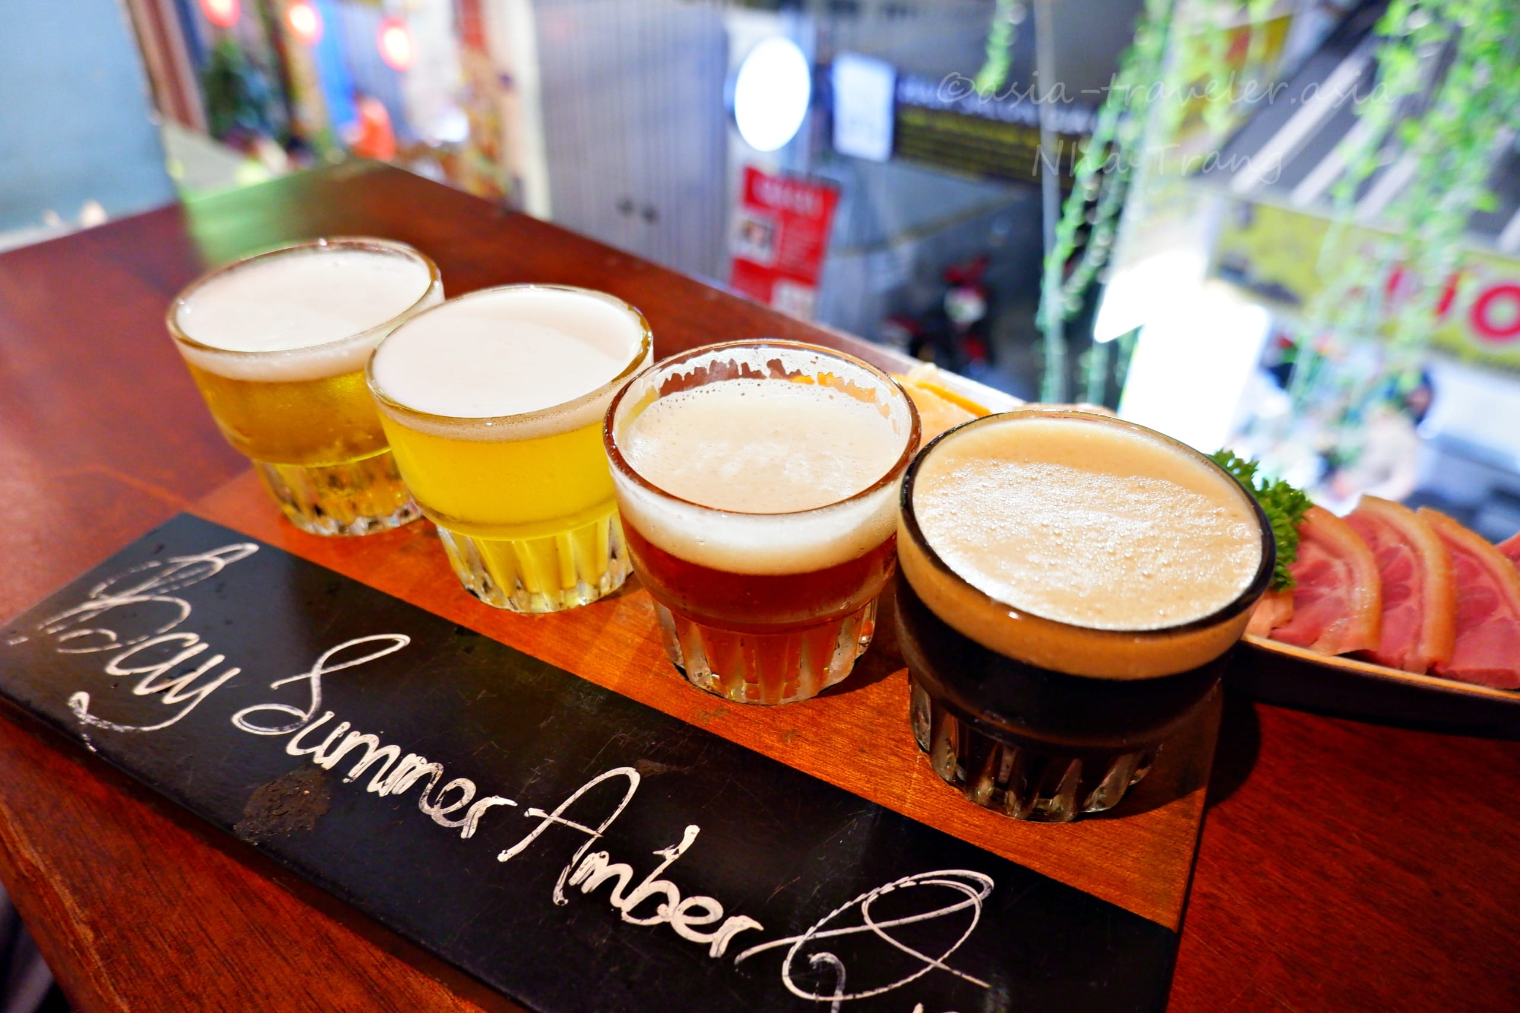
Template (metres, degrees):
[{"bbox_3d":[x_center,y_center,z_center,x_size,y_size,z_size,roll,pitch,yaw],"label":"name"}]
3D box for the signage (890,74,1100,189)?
[{"bbox_3d":[1.648,-2.689,7.000,1.593,0.539,0.080,24,41,30],"label":"signage"}]

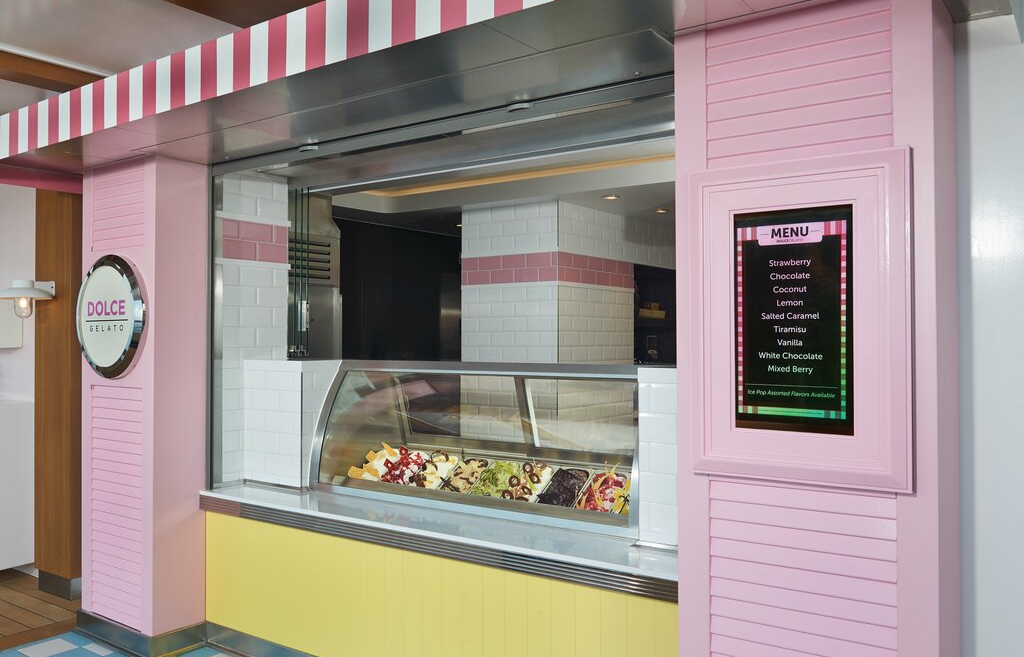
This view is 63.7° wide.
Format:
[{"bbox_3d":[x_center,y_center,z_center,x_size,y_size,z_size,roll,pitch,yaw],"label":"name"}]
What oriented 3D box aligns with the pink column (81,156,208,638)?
[{"bbox_3d":[-1.752,0.300,3.943,0.618,2.129,0.293,-1,-1,36],"label":"pink column"}]

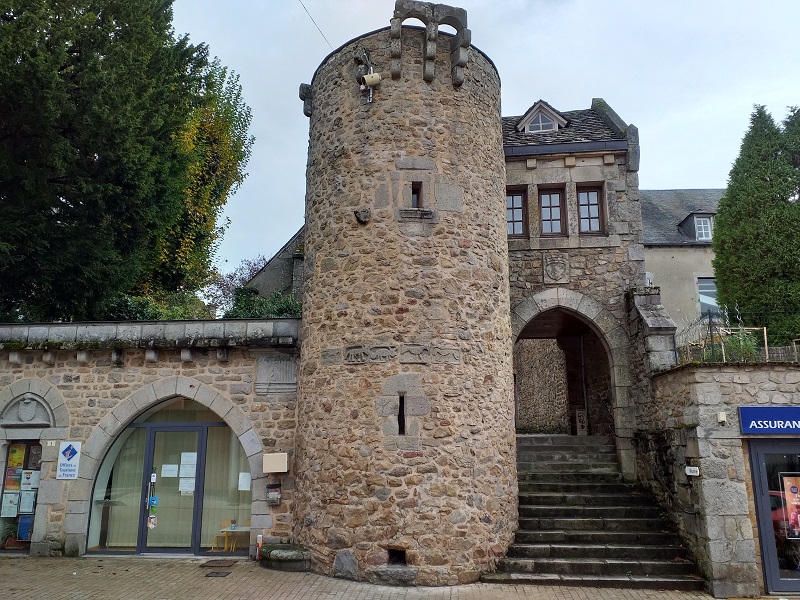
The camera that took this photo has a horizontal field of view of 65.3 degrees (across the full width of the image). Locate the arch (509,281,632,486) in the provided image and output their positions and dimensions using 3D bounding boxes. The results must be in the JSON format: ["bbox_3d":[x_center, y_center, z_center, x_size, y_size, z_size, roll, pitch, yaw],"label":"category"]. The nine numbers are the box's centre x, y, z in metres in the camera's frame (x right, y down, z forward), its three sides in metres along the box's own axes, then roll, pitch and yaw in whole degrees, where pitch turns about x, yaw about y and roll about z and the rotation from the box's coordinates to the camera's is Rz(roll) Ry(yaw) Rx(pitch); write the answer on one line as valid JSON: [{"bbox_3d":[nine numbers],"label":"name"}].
[{"bbox_3d":[2.972,1.555,11.739,2.480,3.521,0.500,-2,-13,6],"label":"arch"}]

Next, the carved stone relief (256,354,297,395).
[{"bbox_3d":[-2.216,1.332,11.163,0.773,0.714,0.160,-2,-13,6],"label":"carved stone relief"}]

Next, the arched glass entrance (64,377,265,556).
[{"bbox_3d":[-4.056,2.934,11.197,3.547,3.055,0.400,-2,-13,6],"label":"arched glass entrance"}]

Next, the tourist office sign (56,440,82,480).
[{"bbox_3d":[-5.950,2.880,11.193,0.410,0.657,0.030,-2,-13,6],"label":"tourist office sign"}]

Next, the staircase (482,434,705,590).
[{"bbox_3d":[2.868,3.389,10.658,2.992,2.064,3.693,-2,-13,6],"label":"staircase"}]

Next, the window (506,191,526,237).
[{"bbox_3d":[2.289,-1.757,12.532,0.534,1.050,0.100,-2,-13,6],"label":"window"}]

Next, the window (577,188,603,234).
[{"bbox_3d":[3.788,-1.768,12.364,0.510,1.046,0.100,-2,-13,6],"label":"window"}]

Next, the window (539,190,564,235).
[{"bbox_3d":[3.046,-1.755,12.445,0.536,1.043,0.100,-2,-13,6],"label":"window"}]

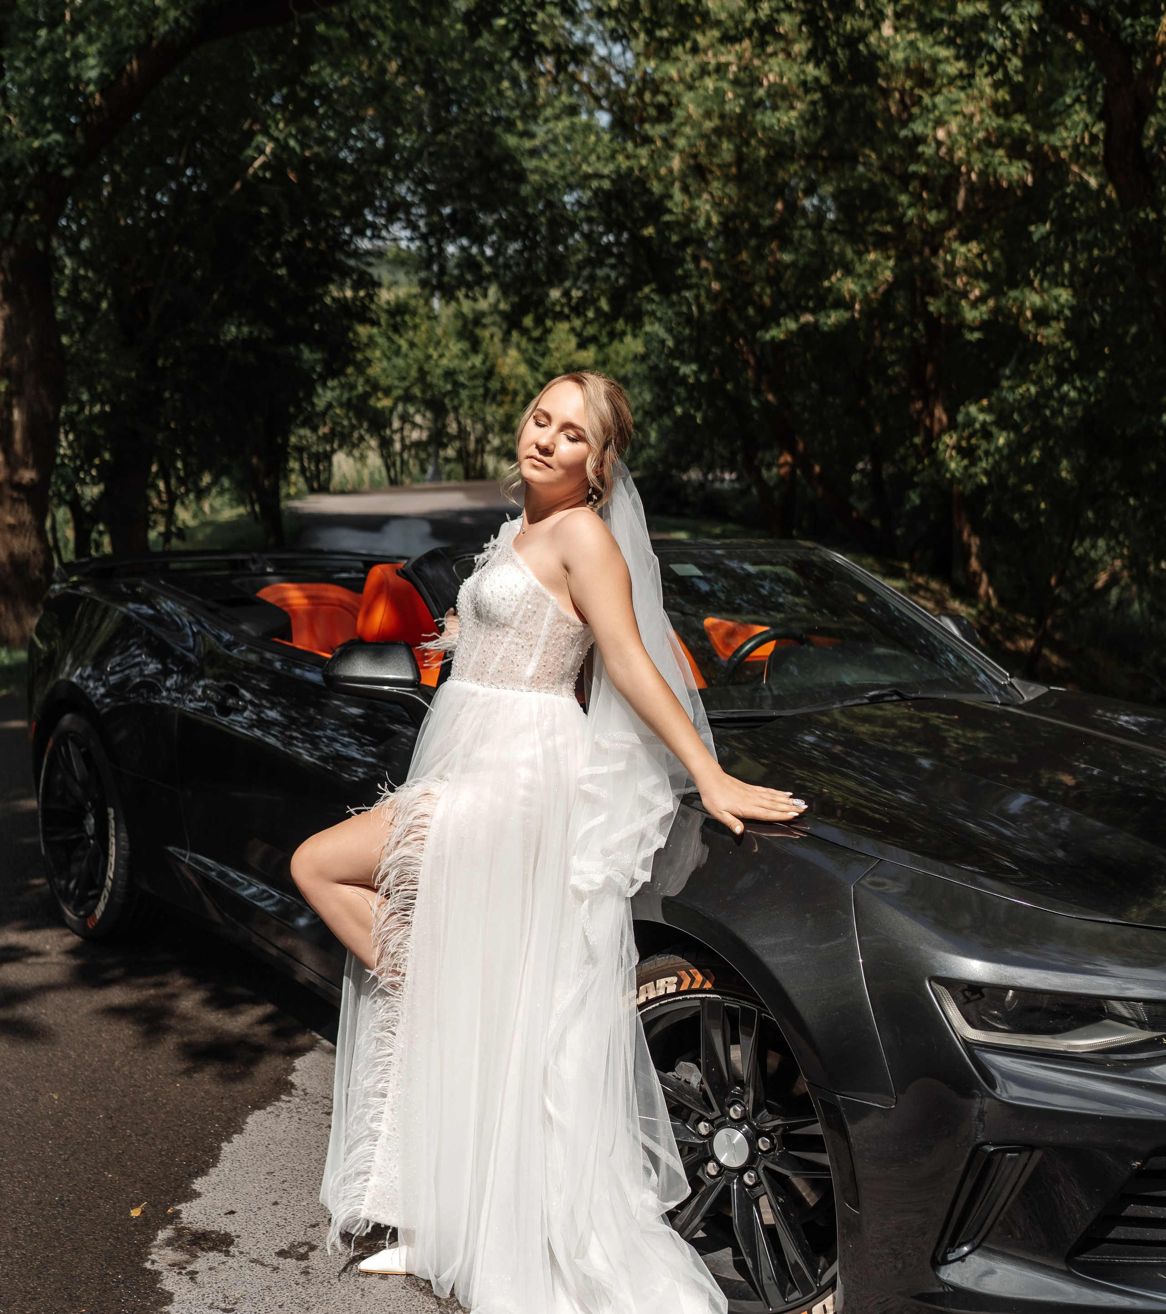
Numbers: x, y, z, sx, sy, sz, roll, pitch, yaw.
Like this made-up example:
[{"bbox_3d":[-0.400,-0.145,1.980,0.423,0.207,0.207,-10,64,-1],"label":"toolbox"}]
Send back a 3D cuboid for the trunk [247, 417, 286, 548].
[{"bbox_3d":[-3.730,-2.033,20.000,0.420,1.600,0.420,1,7,0],"label":"trunk"}]

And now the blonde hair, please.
[{"bbox_3d":[-0.017,-0.378,2.930,0.180,0.225,0.210,17,3,34],"label":"blonde hair"}]

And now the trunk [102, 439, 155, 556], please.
[{"bbox_3d":[-4.283,-1.421,16.000,0.450,1.450,0.450,1,7,0],"label":"trunk"}]

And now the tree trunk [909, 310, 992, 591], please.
[{"bbox_3d":[3.473,-1.948,16.000,0.700,2.850,0.550,1,7,0],"label":"tree trunk"}]

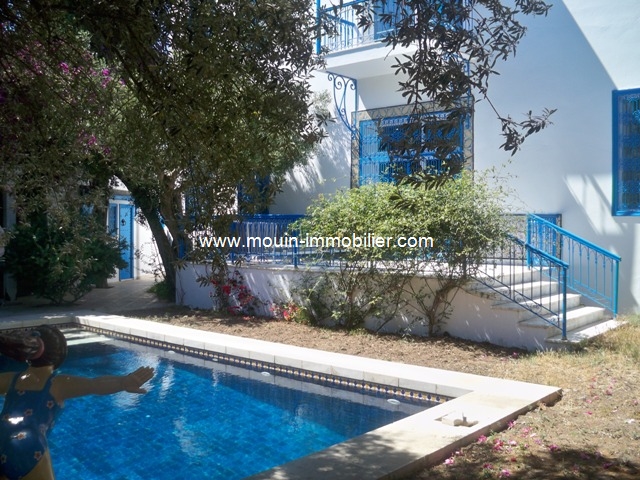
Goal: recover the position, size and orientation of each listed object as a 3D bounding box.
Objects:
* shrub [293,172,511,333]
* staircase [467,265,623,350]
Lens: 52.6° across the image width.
[{"bbox_3d":[1.003,0.233,9.089,3.342,2.196,1.528,1,1,39],"label":"shrub"},{"bbox_3d":[3.146,0.911,8.865,1.503,0.804,2.267,1,1,39],"label":"staircase"}]

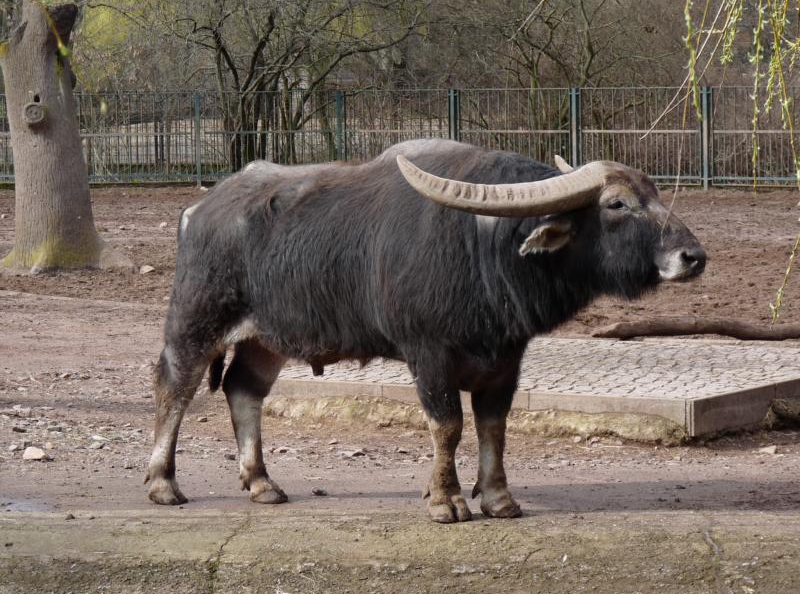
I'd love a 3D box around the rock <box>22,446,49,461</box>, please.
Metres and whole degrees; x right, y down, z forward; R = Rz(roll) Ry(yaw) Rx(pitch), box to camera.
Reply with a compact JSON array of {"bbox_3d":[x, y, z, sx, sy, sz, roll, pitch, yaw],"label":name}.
[{"bbox_3d":[-1.856,0.789,15.813,0.130,0.070,0.100,0,3,0],"label":"rock"}]

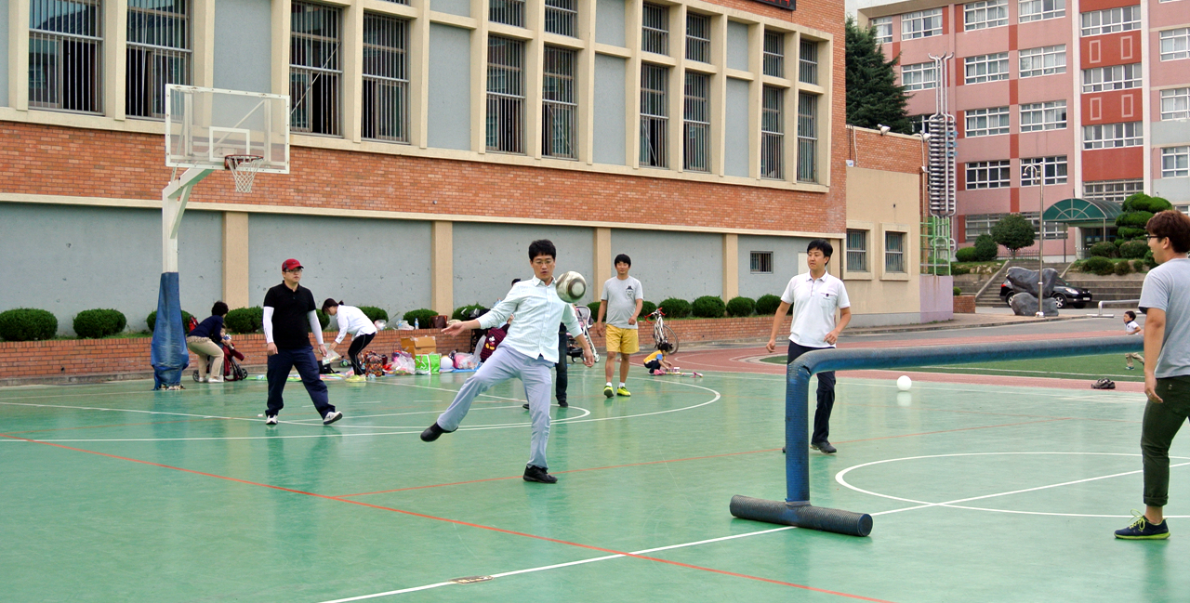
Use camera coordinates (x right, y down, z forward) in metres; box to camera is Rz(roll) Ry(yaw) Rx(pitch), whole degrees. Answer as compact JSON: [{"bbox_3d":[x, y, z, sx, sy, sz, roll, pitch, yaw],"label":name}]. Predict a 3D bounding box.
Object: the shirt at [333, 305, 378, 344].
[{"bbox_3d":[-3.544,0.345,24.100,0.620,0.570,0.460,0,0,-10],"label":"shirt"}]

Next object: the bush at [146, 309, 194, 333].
[{"bbox_3d":[-7.092,0.334,27.100,0.800,0.430,0.820,0,0,0],"label":"bush"}]

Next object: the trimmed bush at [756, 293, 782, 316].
[{"bbox_3d":[4.544,0.095,41.388,0.840,0.560,0.840,0,1,0],"label":"trimmed bush"}]

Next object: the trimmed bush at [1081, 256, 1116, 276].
[{"bbox_3d":[26.721,-1.898,86.000,1.850,1.050,1.650,0,1,0],"label":"trimmed bush"}]

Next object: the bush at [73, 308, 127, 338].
[{"bbox_3d":[-7.708,0.347,25.249,0.840,0.460,0.840,1,1,37],"label":"bush"}]

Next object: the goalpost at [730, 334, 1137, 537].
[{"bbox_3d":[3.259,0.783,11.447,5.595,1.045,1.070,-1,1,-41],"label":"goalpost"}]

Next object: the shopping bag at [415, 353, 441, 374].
[{"bbox_3d":[-2.667,1.000,25.850,0.350,0.320,0.220,1,1,37],"label":"shopping bag"}]

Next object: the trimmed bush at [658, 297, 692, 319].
[{"bbox_3d":[1.924,0.156,38.800,0.800,0.500,0.820,0,0,0],"label":"trimmed bush"}]

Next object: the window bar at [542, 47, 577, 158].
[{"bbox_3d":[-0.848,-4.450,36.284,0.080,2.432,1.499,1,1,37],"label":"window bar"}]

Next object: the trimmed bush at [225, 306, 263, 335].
[{"bbox_3d":[-6.092,0.324,28.300,0.800,0.500,0.840,0,0,0],"label":"trimmed bush"}]

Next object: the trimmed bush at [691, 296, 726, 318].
[{"bbox_3d":[2.825,0.137,39.900,0.820,0.540,0.870,0,0,0],"label":"trimmed bush"}]

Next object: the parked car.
[{"bbox_3d":[25.301,-0.522,91.000,1.940,1.750,4.800,0,1,-43],"label":"parked car"}]

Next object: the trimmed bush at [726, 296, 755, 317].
[{"bbox_3d":[3.678,0.129,41.000,0.780,0.520,0.800,0,0,0],"label":"trimmed bush"}]

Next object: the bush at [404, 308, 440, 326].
[{"bbox_3d":[-3.318,0.329,31.033,0.700,0.400,0.700,0,1,0],"label":"bush"}]

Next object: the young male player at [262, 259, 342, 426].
[{"bbox_3d":[-3.029,0.424,16.800,0.770,1.720,0.500,0,1,-24],"label":"young male player"}]

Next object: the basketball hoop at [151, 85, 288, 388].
[{"bbox_3d":[-5.250,-0.785,21.852,1.820,3.980,2.630,-1,1,-41],"label":"basketball hoop"}]

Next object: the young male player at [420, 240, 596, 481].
[{"bbox_3d":[-0.639,0.440,11.800,1.200,1.760,0.620,0,1,-14],"label":"young male player"}]

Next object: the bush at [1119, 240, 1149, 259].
[{"bbox_3d":[30.283,-2.921,91.000,1.600,1.000,1.500,0,1,0],"label":"bush"}]

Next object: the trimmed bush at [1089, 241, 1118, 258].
[{"bbox_3d":[30.389,-3.114,97.000,1.650,1.120,1.750,0,1,-41],"label":"trimmed bush"}]

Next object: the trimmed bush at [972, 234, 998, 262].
[{"bbox_3d":[24.829,-3.366,103.000,1.650,1.750,1.650,0,0,0],"label":"trimmed bush"}]

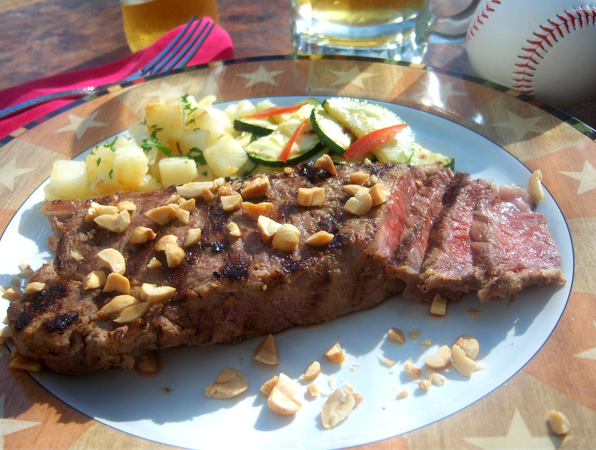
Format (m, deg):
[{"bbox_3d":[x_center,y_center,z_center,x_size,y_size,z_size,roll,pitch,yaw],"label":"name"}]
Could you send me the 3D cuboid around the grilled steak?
[{"bbox_3d":[0.003,0.007,0.211,0.186,0.029,0.061,-6,36,-5],"label":"grilled steak"}]

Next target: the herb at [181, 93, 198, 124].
[{"bbox_3d":[-0.046,-0.050,0.267,0.008,0.011,0.009,-3,36,0],"label":"herb"}]

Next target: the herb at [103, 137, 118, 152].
[{"bbox_3d":[-0.078,-0.033,0.259,0.007,0.006,0.006,-3,36,0],"label":"herb"}]

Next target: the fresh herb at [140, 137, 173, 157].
[{"bbox_3d":[-0.058,-0.032,0.256,0.014,0.007,0.008,-3,36,0],"label":"fresh herb"}]

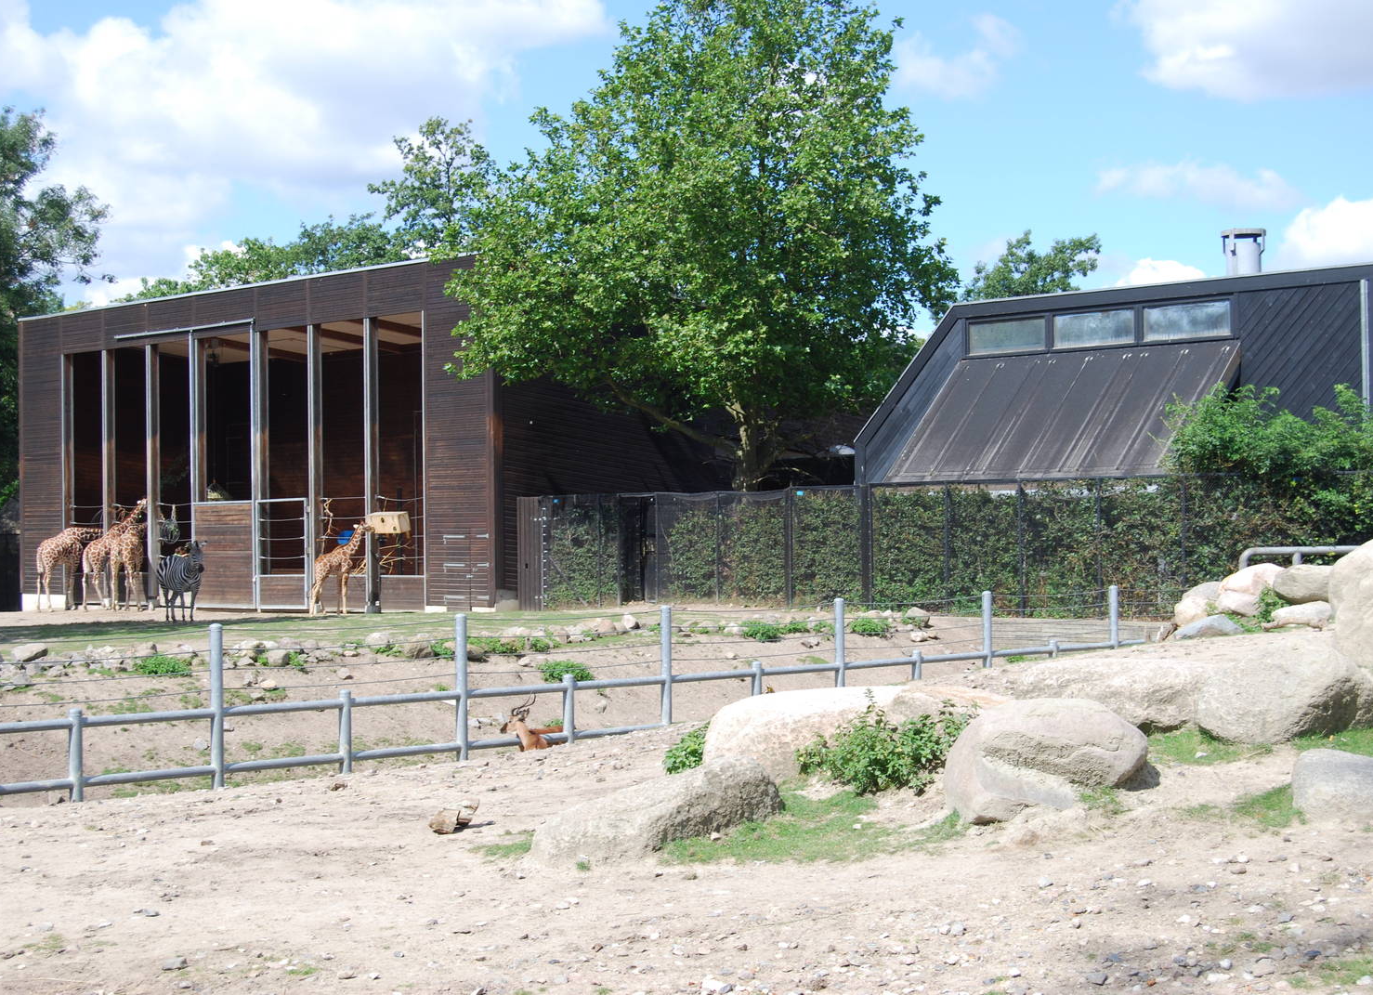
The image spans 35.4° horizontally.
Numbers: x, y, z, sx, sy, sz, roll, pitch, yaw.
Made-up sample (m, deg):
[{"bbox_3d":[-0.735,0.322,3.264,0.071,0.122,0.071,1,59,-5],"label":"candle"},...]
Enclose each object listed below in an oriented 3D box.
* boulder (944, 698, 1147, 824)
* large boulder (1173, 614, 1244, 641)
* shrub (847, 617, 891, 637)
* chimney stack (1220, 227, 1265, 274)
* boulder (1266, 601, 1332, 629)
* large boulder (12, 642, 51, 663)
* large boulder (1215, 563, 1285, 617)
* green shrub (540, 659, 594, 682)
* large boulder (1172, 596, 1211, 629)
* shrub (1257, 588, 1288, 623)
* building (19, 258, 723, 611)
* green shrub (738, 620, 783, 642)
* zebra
[{"bbox_3d":[2.374,1.726,14.200,1.240,0.780,1.000,-1,-1,0],"label":"boulder"},{"bbox_3d":[6.125,1.518,25.200,0.780,0.360,0.600,-1,-1,0],"label":"large boulder"},{"bbox_3d":[2.638,1.867,31.000,0.636,0.285,0.520,-1,-1,5],"label":"shrub"},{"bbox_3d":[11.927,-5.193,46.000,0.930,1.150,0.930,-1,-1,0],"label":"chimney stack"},{"bbox_3d":[7.267,1.391,25.500,0.827,0.331,0.550,-1,-1,16],"label":"boulder"},{"bbox_3d":[-10.886,2.574,35.700,0.630,0.320,0.460,-1,-1,0],"label":"large boulder"},{"bbox_3d":[7.089,1.159,27.000,0.890,0.686,0.750,-1,-1,15],"label":"large boulder"},{"bbox_3d":[-1.566,2.261,28.000,0.726,0.318,0.620,-1,-1,-3],"label":"green shrub"},{"bbox_3d":[6.242,1.424,26.500,0.530,0.415,0.500,-1,-1,13],"label":"large boulder"},{"bbox_3d":[7.134,1.309,26.200,0.382,0.439,0.380,-1,-1,15],"label":"shrub"},{"bbox_3d":[-8.218,-0.961,51.566,18.250,7.340,6.800,-2,-1,43],"label":"building"},{"bbox_3d":[1.279,2.298,37.000,0.720,0.350,0.600,-1,-1,0],"label":"green shrub"},{"bbox_3d":[-10.188,1.676,43.400,0.550,1.600,1.850,0,-1,-35],"label":"zebra"}]

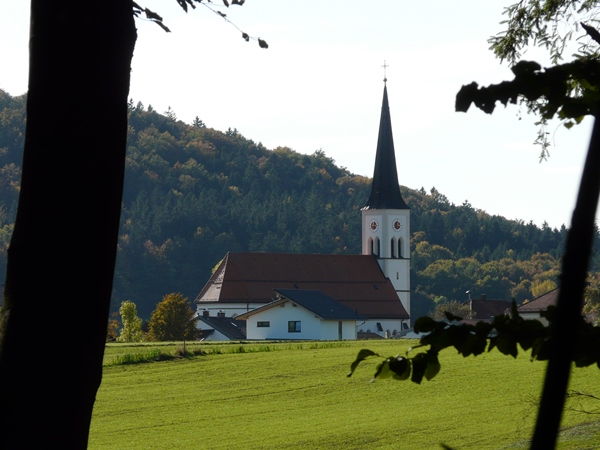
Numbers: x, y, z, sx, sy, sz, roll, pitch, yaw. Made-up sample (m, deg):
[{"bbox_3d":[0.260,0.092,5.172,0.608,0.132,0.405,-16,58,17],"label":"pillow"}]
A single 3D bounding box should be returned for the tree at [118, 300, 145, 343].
[{"bbox_3d":[-20.130,11.708,410.000,3.100,5.400,3.100,0,-2,0],"label":"tree"}]

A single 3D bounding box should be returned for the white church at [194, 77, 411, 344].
[{"bbox_3d":[0.281,-1.995,525.468,40.270,42.000,16.150,1,-2,-41],"label":"white church"}]

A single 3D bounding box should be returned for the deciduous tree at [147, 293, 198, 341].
[{"bbox_3d":[-15.232,11.230,410.000,6.100,6.300,6.100,0,-2,0],"label":"deciduous tree"}]

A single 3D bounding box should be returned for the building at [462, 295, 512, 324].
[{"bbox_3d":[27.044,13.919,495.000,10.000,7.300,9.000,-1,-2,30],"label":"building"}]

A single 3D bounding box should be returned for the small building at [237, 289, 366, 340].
[{"bbox_3d":[0.295,10.704,405.000,11.600,6.100,11.000,-1,-2,28],"label":"small building"}]

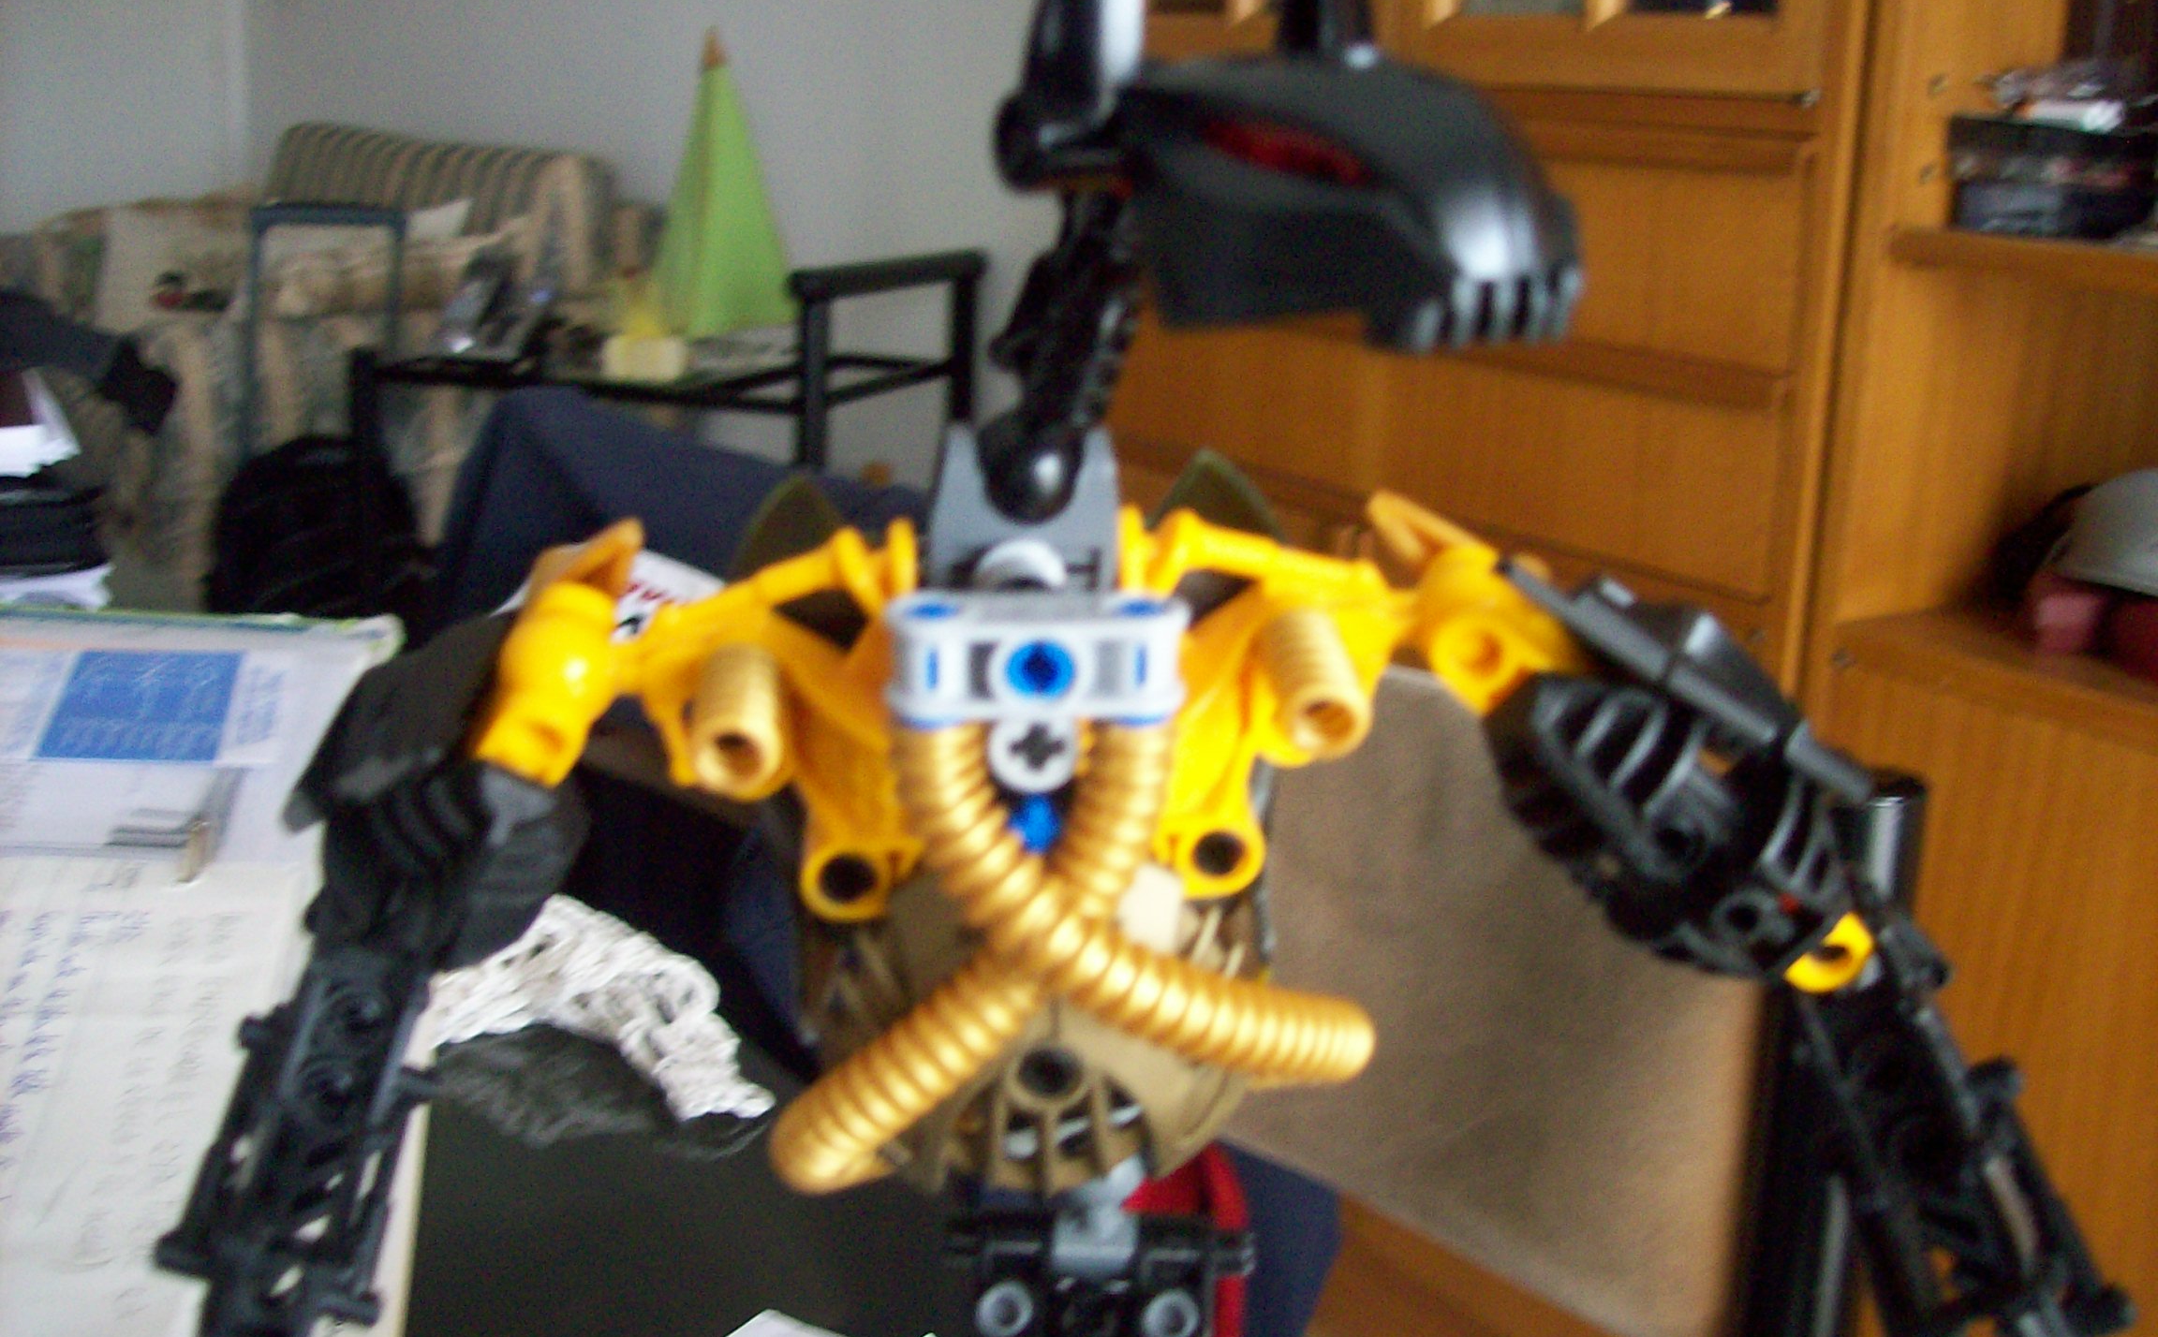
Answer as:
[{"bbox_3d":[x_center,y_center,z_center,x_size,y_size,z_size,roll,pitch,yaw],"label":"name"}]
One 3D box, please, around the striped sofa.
[{"bbox_3d":[-1.391,-0.494,3.870,0.790,0.840,1.670,-7,17,-33],"label":"striped sofa"}]

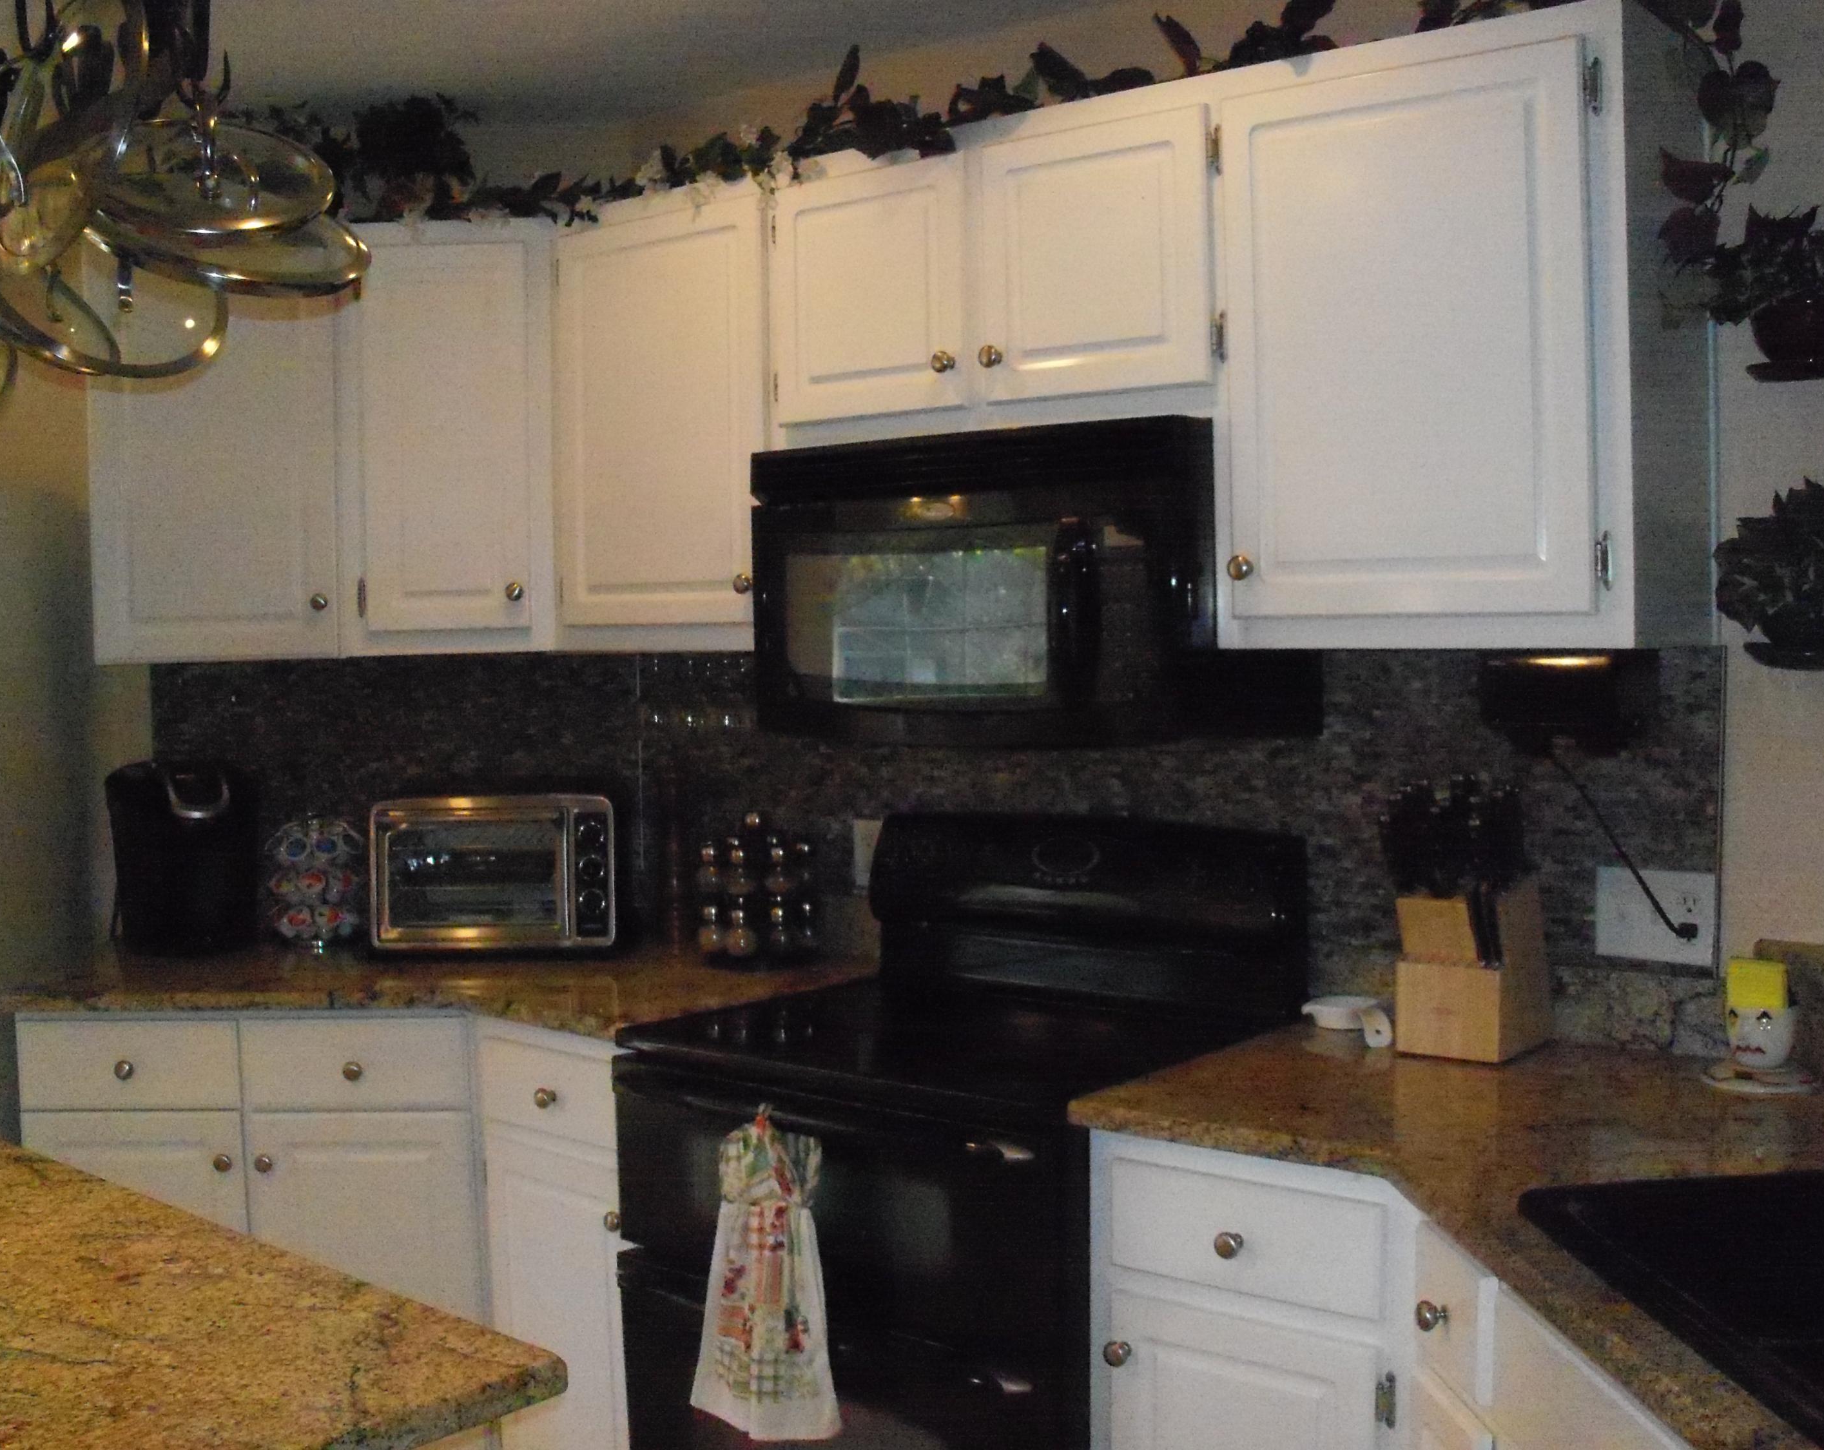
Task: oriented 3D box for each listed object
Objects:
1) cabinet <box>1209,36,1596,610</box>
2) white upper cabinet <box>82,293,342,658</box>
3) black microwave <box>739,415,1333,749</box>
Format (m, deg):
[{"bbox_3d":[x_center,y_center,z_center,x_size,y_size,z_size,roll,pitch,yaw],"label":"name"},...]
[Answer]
[{"bbox_3d":[0.671,-0.450,2.393,0.510,0.701,0.335,1,4,38],"label":"cabinet"},{"bbox_3d":[-1.139,-0.466,3.347,0.424,0.716,0.340,-1,3,0],"label":"white upper cabinet"},{"bbox_3d":[0.169,-0.188,2.772,0.750,0.415,0.390,1,4,38],"label":"black microwave"}]

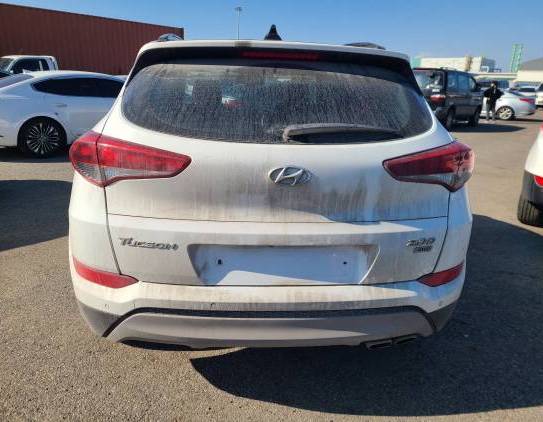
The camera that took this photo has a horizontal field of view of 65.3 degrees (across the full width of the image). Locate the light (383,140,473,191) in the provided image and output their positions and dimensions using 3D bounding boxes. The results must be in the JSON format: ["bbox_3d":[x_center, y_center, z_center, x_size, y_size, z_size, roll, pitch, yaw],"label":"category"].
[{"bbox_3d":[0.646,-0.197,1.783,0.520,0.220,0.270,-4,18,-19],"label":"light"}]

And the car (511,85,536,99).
[{"bbox_3d":[21.904,-10.059,36.901,1.830,1.500,4.600,13,20,31],"label":"car"}]

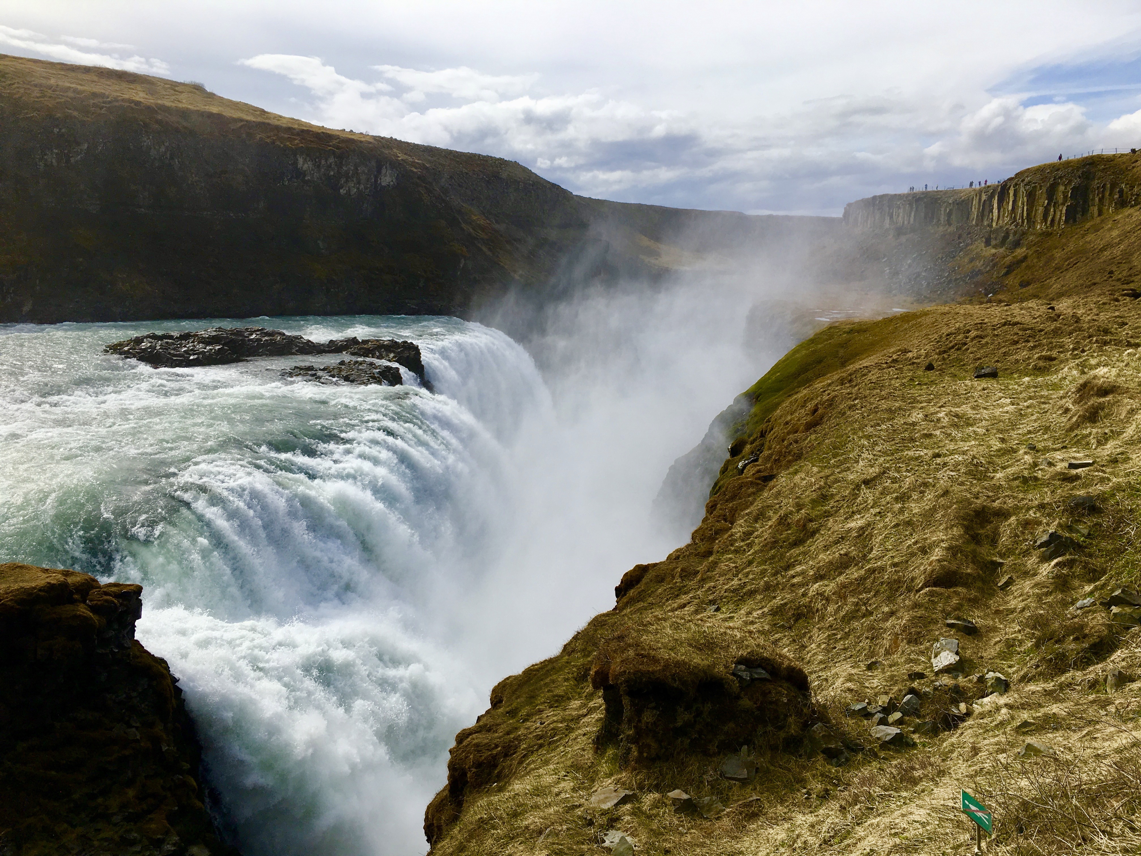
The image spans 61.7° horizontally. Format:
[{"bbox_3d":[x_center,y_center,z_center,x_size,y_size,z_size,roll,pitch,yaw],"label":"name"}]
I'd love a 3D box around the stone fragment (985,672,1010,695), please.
[{"bbox_3d":[4.869,2.911,10.900,0.260,0.180,0.220,6,13,25],"label":"stone fragment"}]

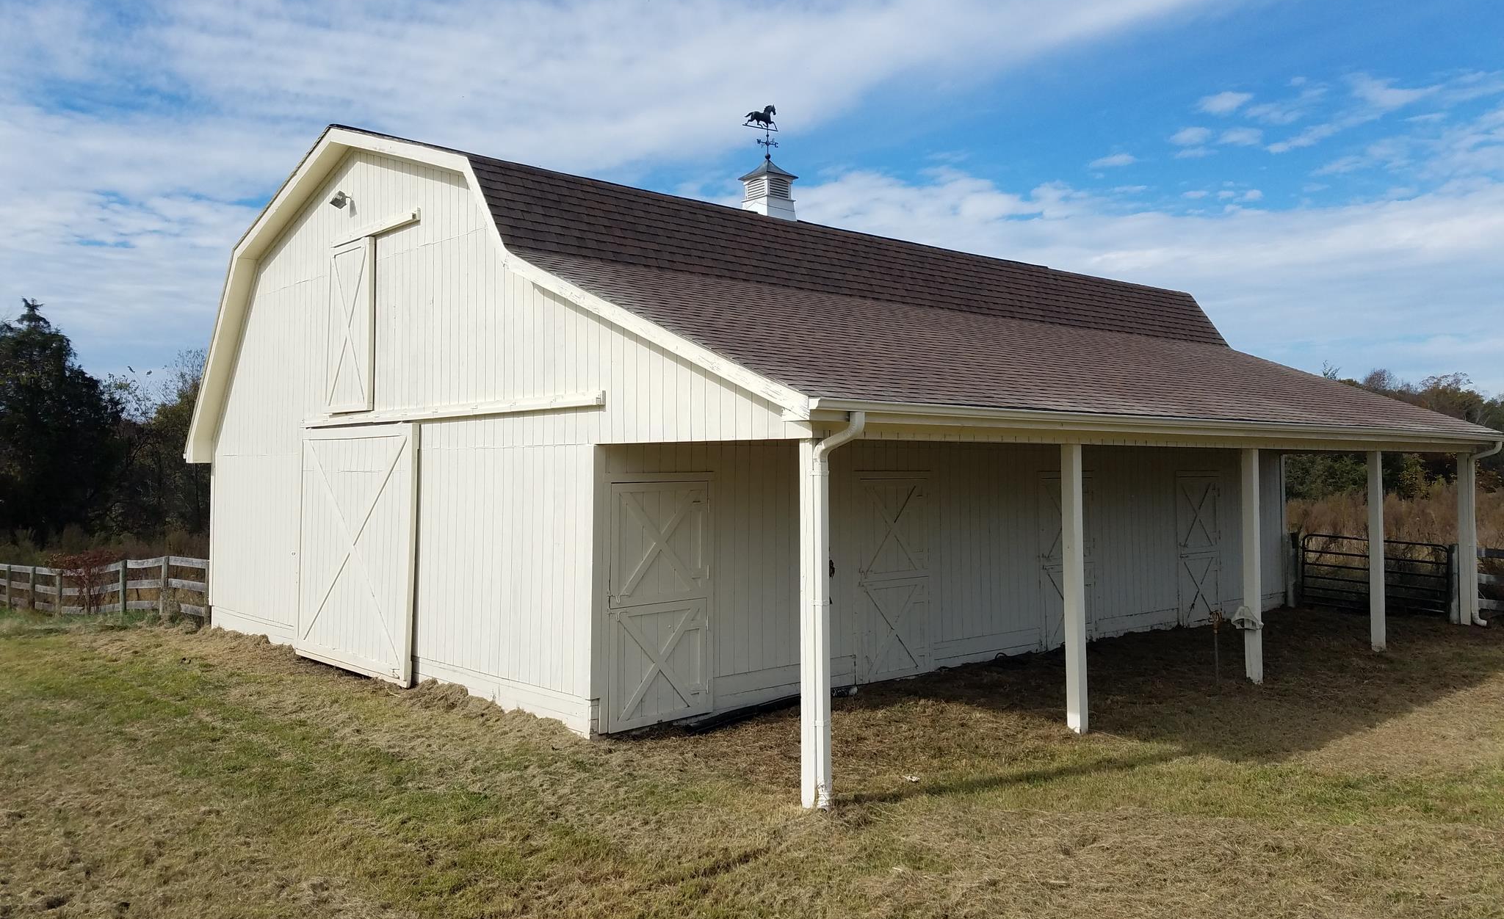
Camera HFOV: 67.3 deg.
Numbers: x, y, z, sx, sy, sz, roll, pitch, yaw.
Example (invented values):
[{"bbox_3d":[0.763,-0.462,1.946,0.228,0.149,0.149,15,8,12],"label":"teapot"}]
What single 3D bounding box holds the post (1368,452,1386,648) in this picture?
[{"bbox_3d":[8.813,1.268,15.926,0.143,2.780,0.143,1,-1,-42],"label":"post"}]

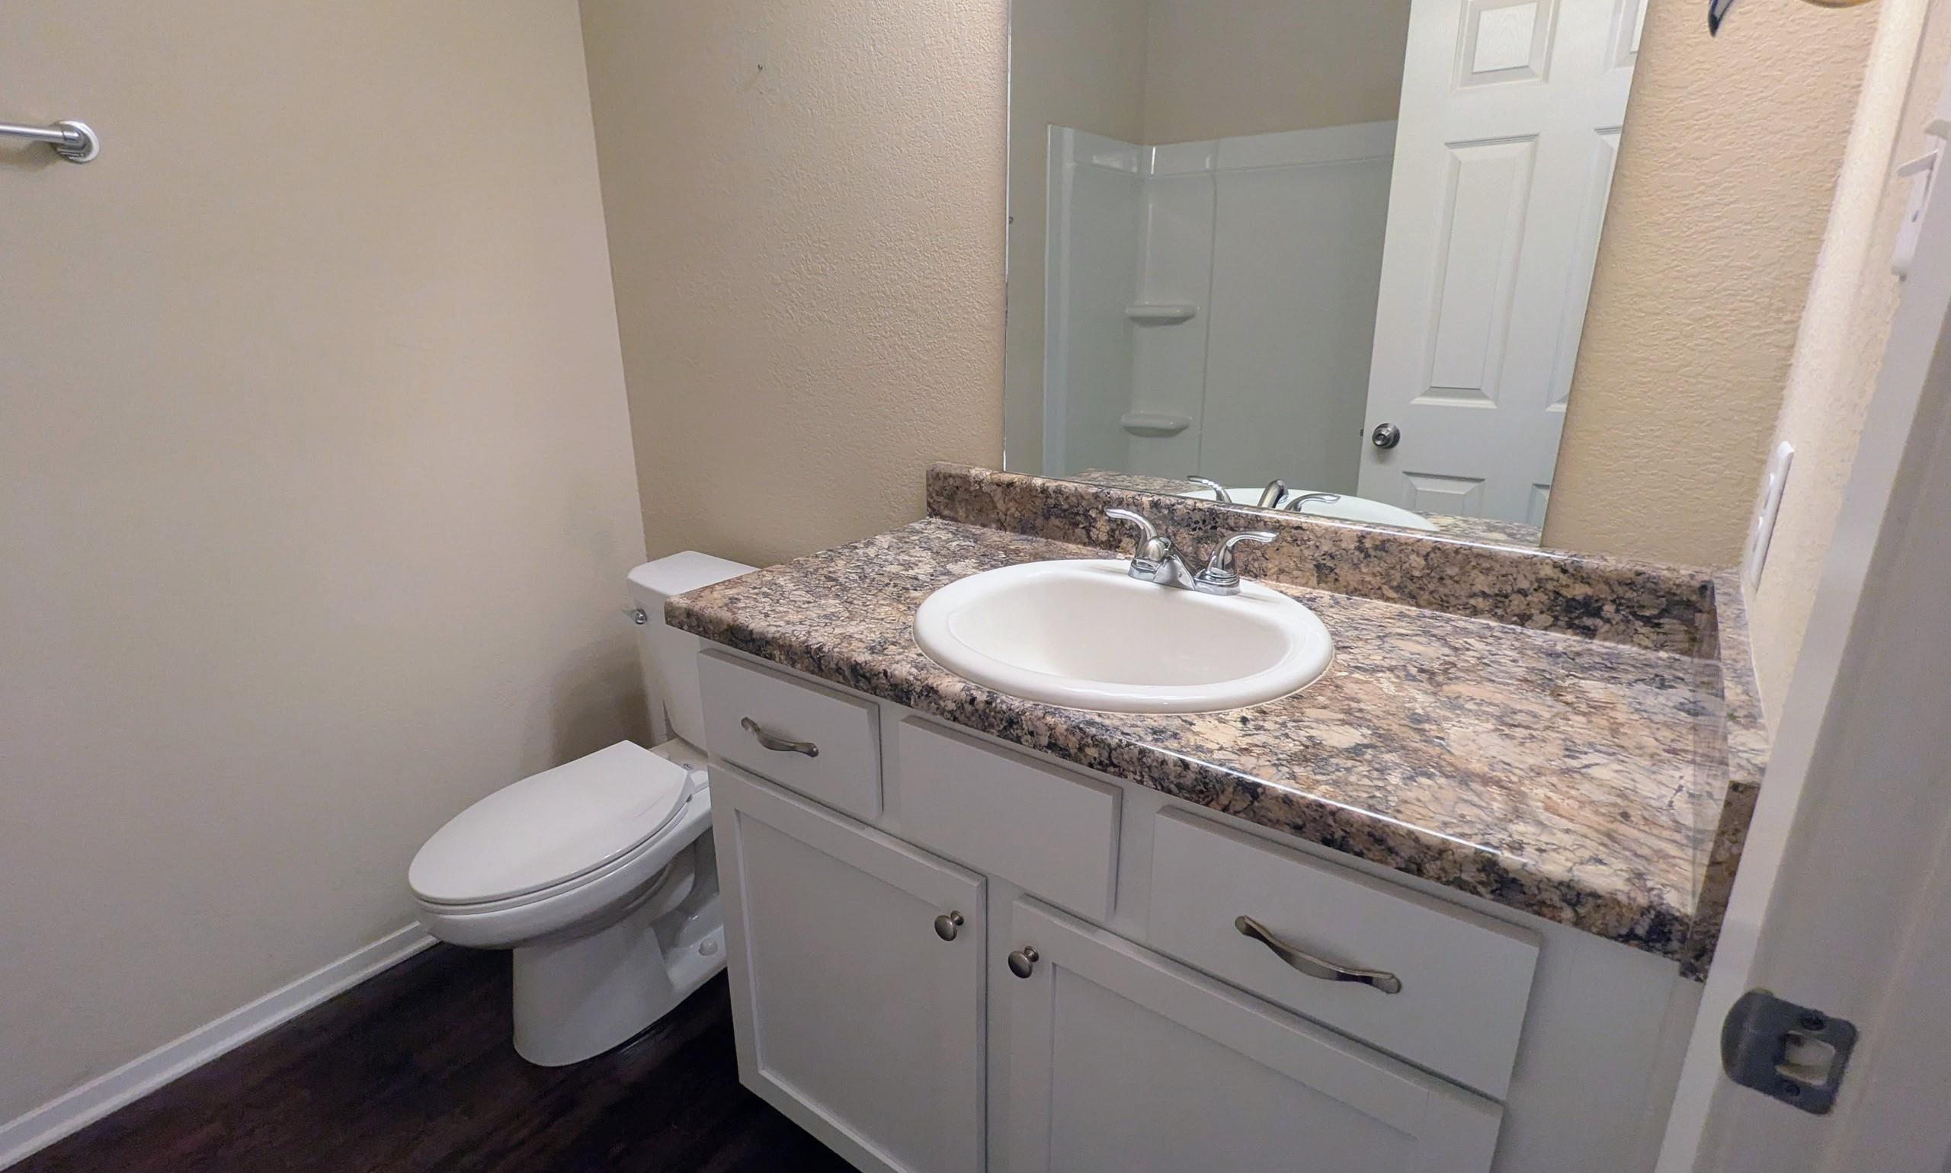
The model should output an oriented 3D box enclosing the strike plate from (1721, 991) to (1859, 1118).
[{"bbox_3d":[0.408,0.231,0.453,0.047,0.057,0.010,13,22,35],"label":"strike plate"}]

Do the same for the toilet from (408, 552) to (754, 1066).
[{"bbox_3d":[-0.656,0.412,1.693,0.437,0.754,0.719,13,22,35],"label":"toilet"}]

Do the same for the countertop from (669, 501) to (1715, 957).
[{"bbox_3d":[0.185,0.060,1.044,1.050,0.040,0.529,13,22,35],"label":"countertop"}]

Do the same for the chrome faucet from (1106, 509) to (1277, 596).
[{"bbox_3d":[0.246,-0.037,1.105,0.229,0.084,0.136,13,22,35],"label":"chrome faucet"}]

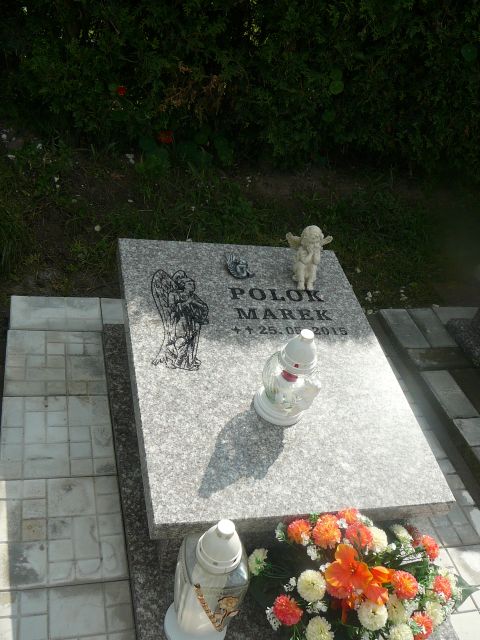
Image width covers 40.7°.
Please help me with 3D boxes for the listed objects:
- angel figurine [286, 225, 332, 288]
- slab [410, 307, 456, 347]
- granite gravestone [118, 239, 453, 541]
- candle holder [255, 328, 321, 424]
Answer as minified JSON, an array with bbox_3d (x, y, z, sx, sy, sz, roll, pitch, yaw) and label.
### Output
[{"bbox_3d":[0.179,-0.174,1.710,0.115,0.155,0.085,1,44,-18],"label":"angel figurine"},{"bbox_3d":[0.636,0.045,2.178,0.103,0.050,0.203,3,37,-17],"label":"slab"},{"bbox_3d":[0.057,0.097,1.531,0.622,0.048,0.821,1,44,-18],"label":"granite gravestone"},{"bbox_3d":[0.113,0.107,1.341,0.115,0.213,0.120,10,42,-9],"label":"candle holder"}]

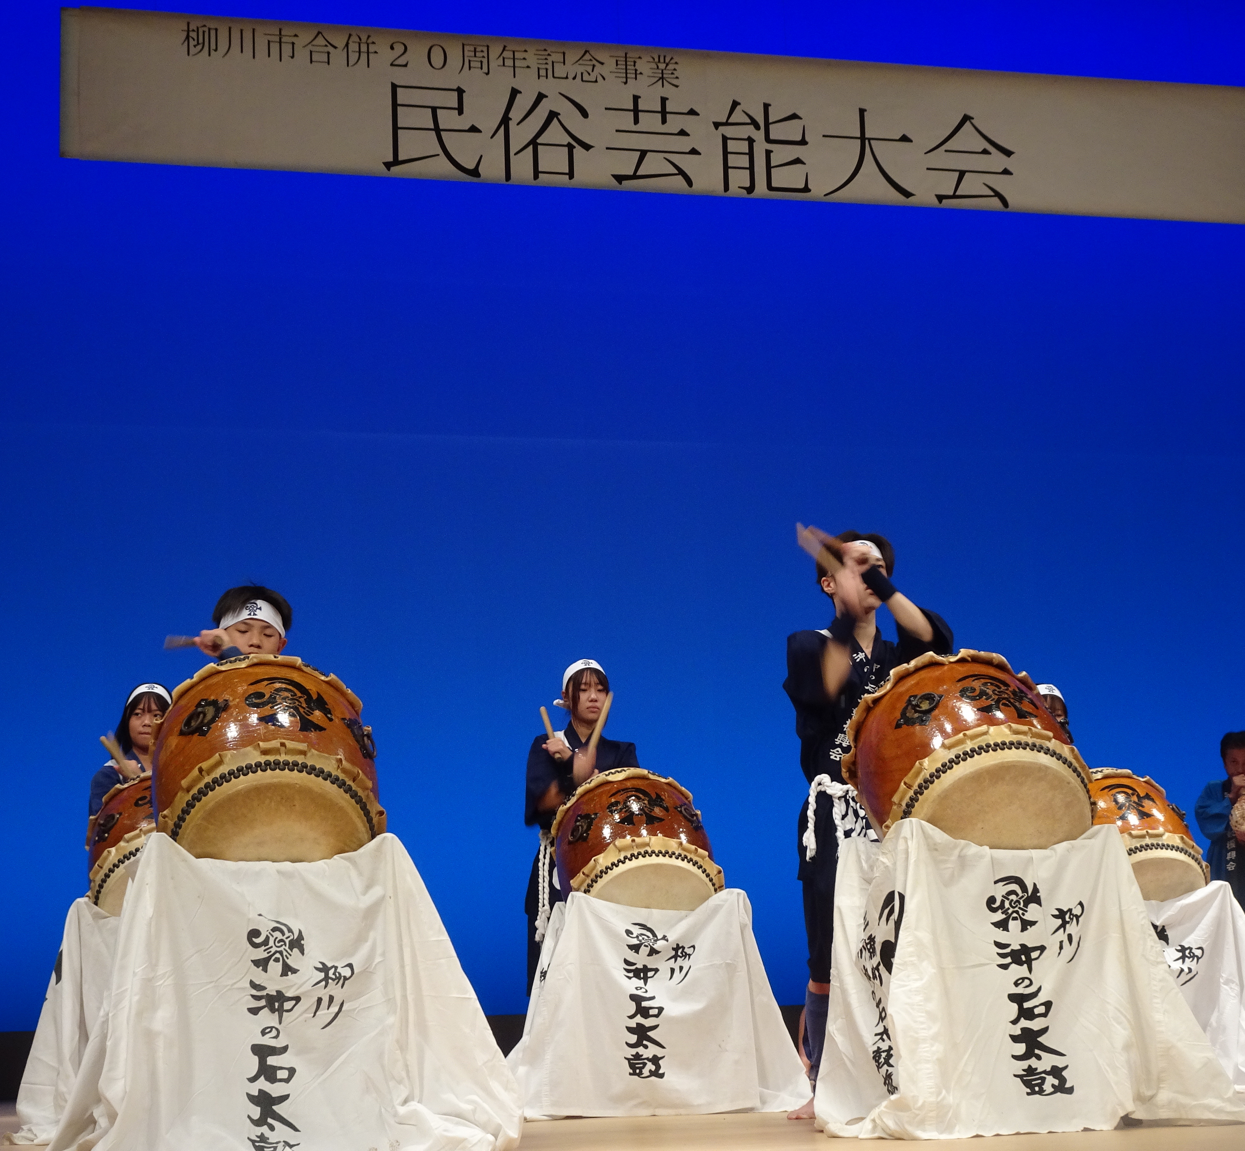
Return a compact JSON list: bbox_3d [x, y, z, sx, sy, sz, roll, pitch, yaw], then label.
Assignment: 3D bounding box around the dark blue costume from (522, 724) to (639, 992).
[{"bbox_3d":[-0.141,1.060,8.656,0.460,1.030,0.400,0,-11,-10],"label":"dark blue costume"}]

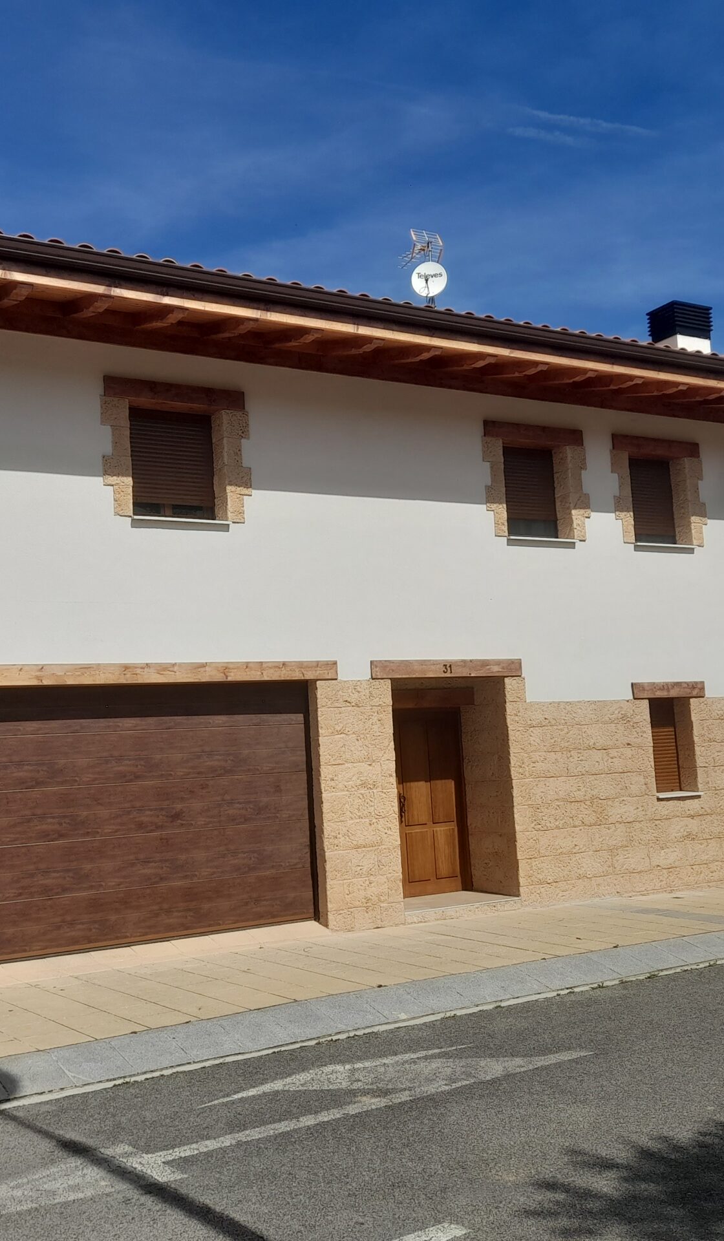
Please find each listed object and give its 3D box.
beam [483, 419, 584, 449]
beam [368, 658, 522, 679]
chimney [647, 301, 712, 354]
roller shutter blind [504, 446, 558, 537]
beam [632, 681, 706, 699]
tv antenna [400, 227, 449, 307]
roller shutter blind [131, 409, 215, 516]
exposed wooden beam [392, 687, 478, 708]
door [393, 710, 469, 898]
[{"bbox_3d":[2.074,-2.260,14.588,1.533,0.203,0.200,1,-8,-31],"label":"beam"},{"bbox_3d":[0.960,0.555,13.499,2.048,0.201,0.200,1,-8,-31],"label":"beam"},{"bbox_3d":[5.123,-4.429,19.400,0.830,1.250,0.660,1,-8,-31],"label":"chimney"},{"bbox_3d":[1.986,-1.527,14.720,1.020,1.200,0.120,1,-8,-31],"label":"roller shutter blind"},{"bbox_3d":[3.880,0.886,15.203,1.243,0.199,0.200,1,-8,-31],"label":"beam"},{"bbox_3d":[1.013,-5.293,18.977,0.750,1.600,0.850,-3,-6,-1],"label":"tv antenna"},{"bbox_3d":[-1.999,-1.562,12.344,1.030,1.200,0.120,1,-8,-31],"label":"roller shutter blind"},{"bbox_3d":[0.671,0.905,13.951,1.556,0.220,0.200,1,-8,-31],"label":"exposed wooden beam"},{"bbox_3d":[0.809,2.146,14.242,0.960,2.160,0.100,1,-8,-31],"label":"door"}]

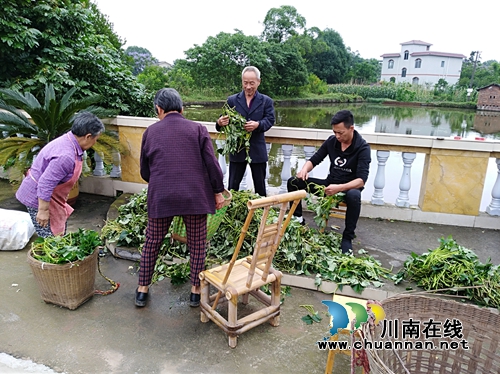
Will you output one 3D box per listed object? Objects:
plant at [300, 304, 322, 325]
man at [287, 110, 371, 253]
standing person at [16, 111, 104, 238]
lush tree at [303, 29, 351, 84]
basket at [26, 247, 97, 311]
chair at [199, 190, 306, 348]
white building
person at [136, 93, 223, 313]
[{"bbox_3d":[0.433,0.874,2.645,0.150,0.060,0.190,9,17,23],"label":"plant"},{"bbox_3d":[0.757,-0.099,3.599,0.680,1.280,0.720,14,19,35],"label":"man"},{"bbox_3d":[-1.448,0.084,2.949,0.650,1.270,0.450,-2,16,-16],"label":"standing person"},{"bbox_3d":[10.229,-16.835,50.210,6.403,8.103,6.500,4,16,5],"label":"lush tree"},{"bbox_3d":[-1.317,0.622,2.699,0.460,0.380,0.460,-3,16,-17],"label":"basket"},{"bbox_3d":[-0.007,0.461,2.337,0.430,0.988,0.520,-10,20,-38],"label":"chair"},{"bbox_3d":[29.270,-20.029,62.602,9.000,8.220,10.000,-9,19,-35],"label":"white building"},{"bbox_3d":[-0.490,0.088,2.648,0.580,1.500,0.500,0,16,-8],"label":"person"}]

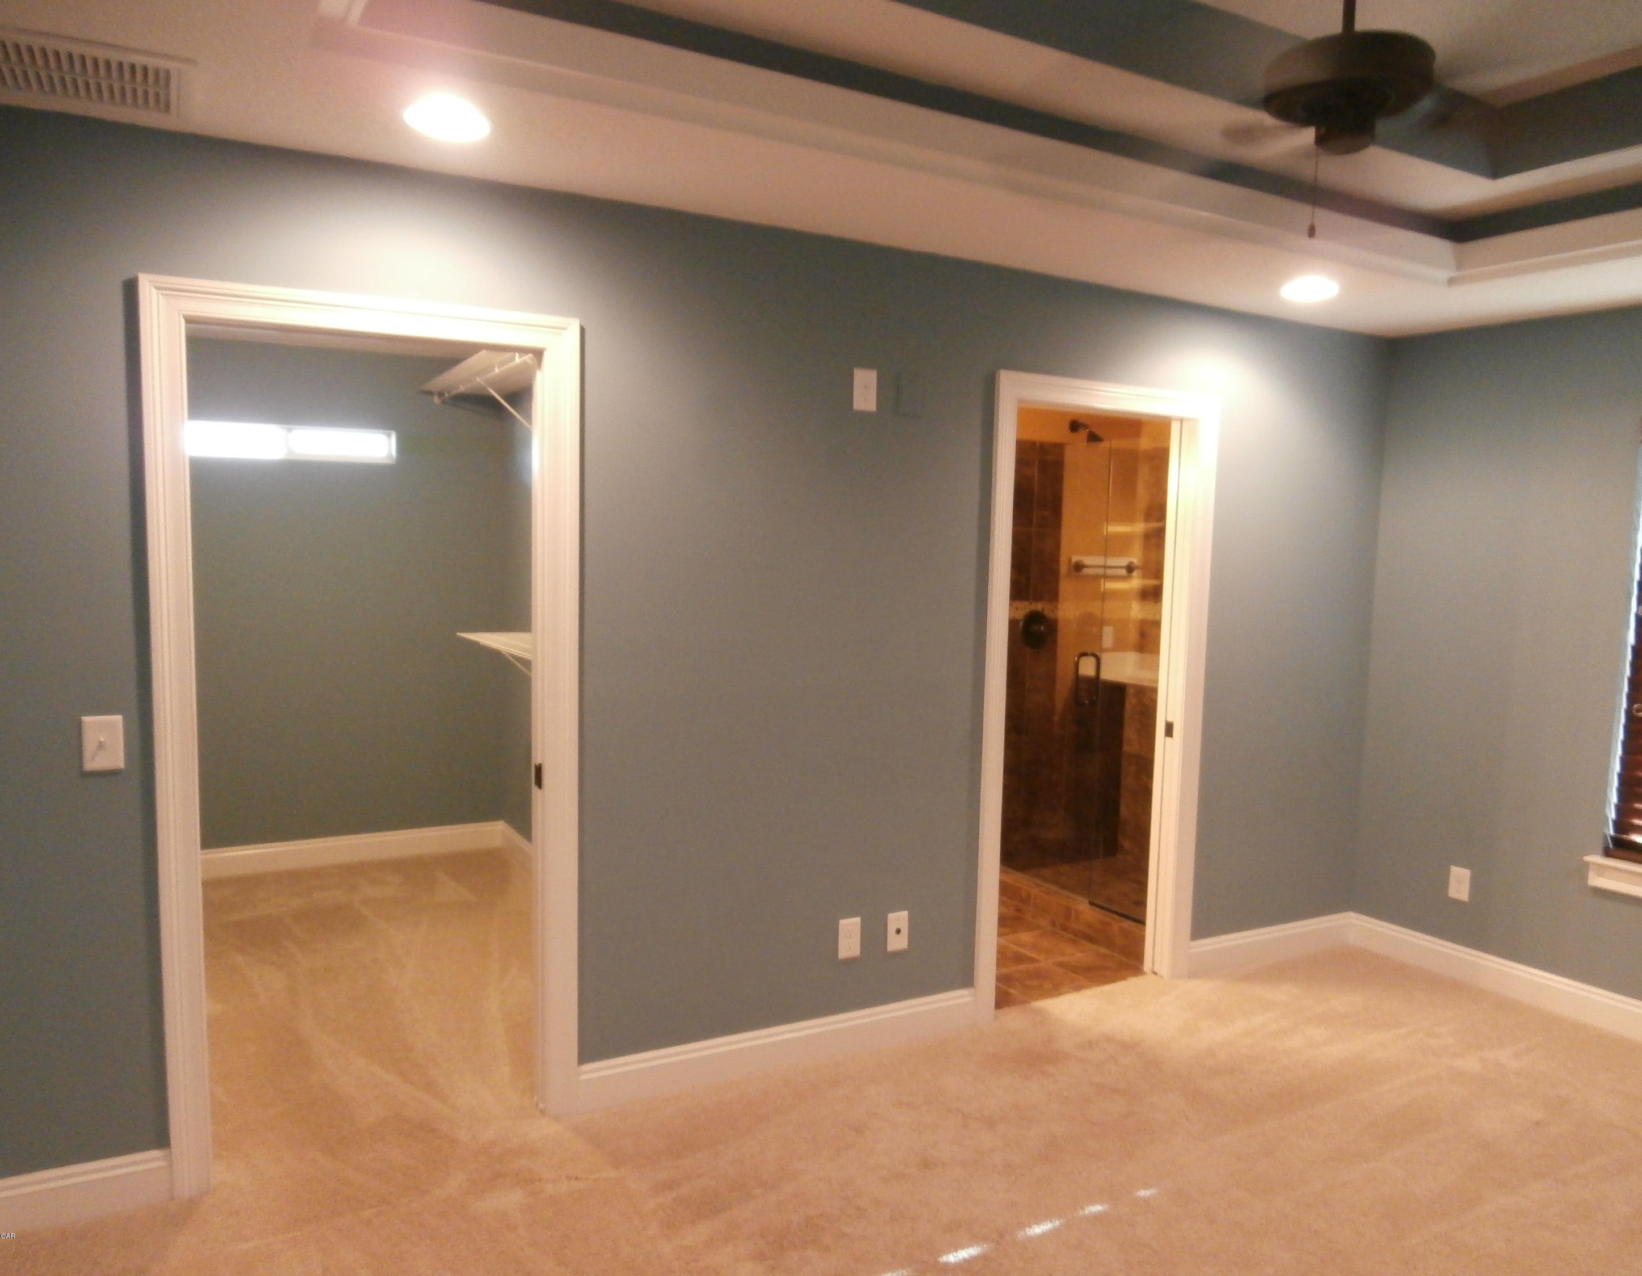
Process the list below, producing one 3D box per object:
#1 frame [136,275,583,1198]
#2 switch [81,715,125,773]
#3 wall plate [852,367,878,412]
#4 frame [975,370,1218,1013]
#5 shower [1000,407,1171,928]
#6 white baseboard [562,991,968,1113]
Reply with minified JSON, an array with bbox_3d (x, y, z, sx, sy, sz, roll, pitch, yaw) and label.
[{"bbox_3d":[-1.102,0.243,2.956,0.981,2.120,0.140,-1,6,-28],"label":"frame"},{"bbox_3d":[-1.589,0.234,2.615,0.074,0.119,0.014,-1,6,-28],"label":"switch"},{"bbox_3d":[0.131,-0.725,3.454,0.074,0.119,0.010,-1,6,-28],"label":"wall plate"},{"bbox_3d":[0.920,0.200,4.052,0.956,2.100,0.140,-1,6,-28],"label":"frame"},{"bbox_3d":[1.340,0.121,4.980,0.870,2.050,1.110,-1,6,-28],"label":"shower"},{"bbox_3d":[-0.079,1.213,3.542,1.332,0.130,0.017,-1,6,-28],"label":"white baseboard"}]

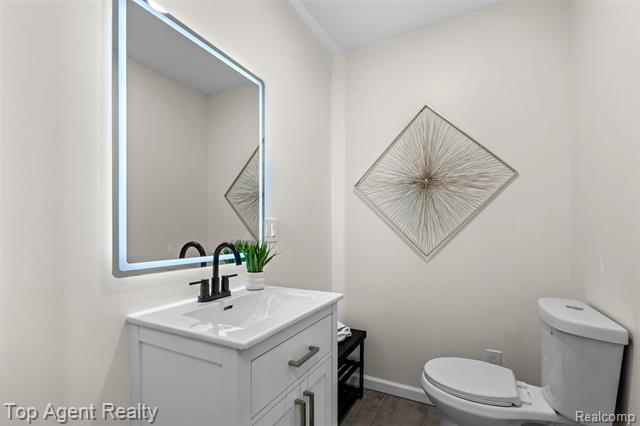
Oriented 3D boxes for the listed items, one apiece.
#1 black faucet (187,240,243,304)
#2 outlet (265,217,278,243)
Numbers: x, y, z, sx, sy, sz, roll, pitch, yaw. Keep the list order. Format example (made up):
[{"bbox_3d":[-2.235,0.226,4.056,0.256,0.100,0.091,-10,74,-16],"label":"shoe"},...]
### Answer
[{"bbox_3d":[-0.354,0.221,1.076,0.158,0.216,0.236,-1,-3,27],"label":"black faucet"},{"bbox_3d":[-0.252,0.094,1.501,0.010,0.120,0.116,-1,-3,27],"label":"outlet"}]

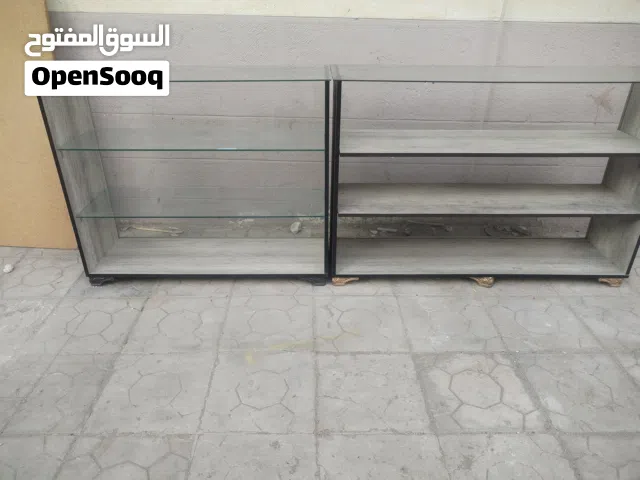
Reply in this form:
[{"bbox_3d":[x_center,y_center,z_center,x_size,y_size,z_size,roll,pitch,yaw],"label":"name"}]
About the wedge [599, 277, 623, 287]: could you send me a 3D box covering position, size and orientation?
[{"bbox_3d":[1.449,0.189,2.416,0.130,0.054,0.090,0,28,0],"label":"wedge"}]

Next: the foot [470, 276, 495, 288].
[{"bbox_3d":[0.806,0.194,2.405,0.125,0.055,0.090,6,29,11],"label":"foot"}]

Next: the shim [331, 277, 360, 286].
[{"bbox_3d":[0.130,0.187,2.420,0.135,0.054,0.090,0,28,0],"label":"shim"}]

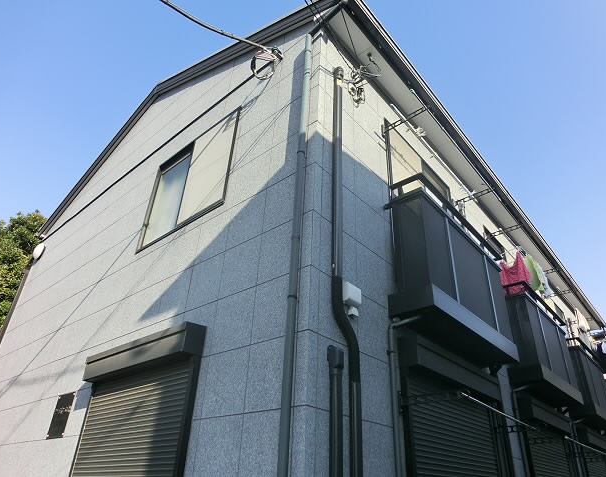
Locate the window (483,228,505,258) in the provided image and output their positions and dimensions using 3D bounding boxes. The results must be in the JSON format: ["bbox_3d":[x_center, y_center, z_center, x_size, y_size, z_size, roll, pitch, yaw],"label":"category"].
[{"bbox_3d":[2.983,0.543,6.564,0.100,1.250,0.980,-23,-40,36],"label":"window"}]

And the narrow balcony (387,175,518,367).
[{"bbox_3d":[1.482,0.382,4.348,0.430,1.340,1.860,-23,-40,36],"label":"narrow balcony"}]

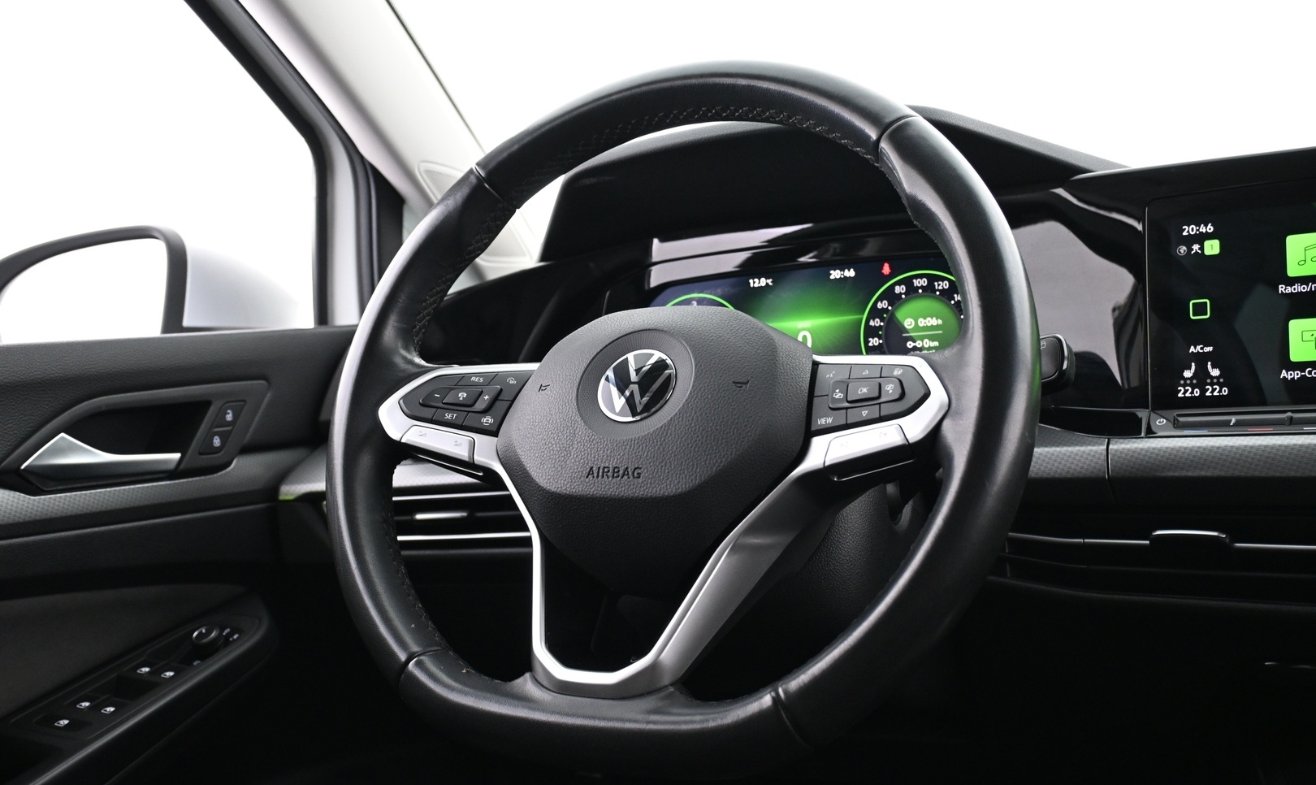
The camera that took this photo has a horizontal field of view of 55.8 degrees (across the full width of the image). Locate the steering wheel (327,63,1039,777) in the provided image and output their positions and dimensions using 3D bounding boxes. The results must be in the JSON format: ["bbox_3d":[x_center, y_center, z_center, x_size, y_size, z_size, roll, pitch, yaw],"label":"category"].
[{"bbox_3d":[0.006,0.007,0.621,0.370,0.360,0.090,-1,-20,27],"label":"steering wheel"}]

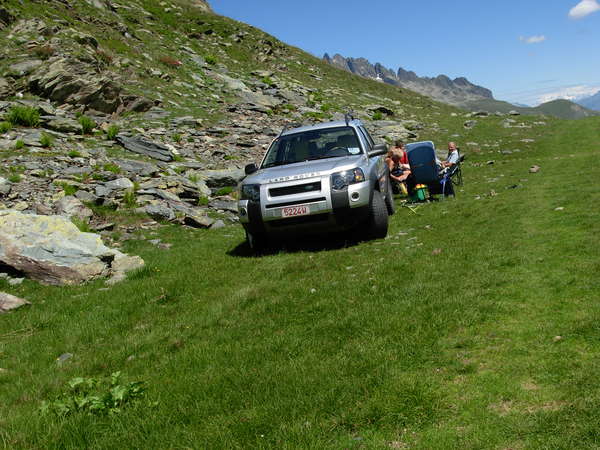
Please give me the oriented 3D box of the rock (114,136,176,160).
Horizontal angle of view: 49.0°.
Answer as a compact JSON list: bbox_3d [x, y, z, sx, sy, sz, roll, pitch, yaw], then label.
[{"bbox_3d":[-3.612,-1.800,15.300,1.366,0.520,0.800,-5,9,-13],"label":"rock"}]

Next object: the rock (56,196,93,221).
[{"bbox_3d":[-3.800,-0.278,11.100,0.595,0.370,0.480,-6,9,-19],"label":"rock"}]

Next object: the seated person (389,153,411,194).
[{"bbox_3d":[2.069,-1.092,13.700,0.650,0.920,0.500,7,11,36],"label":"seated person"}]

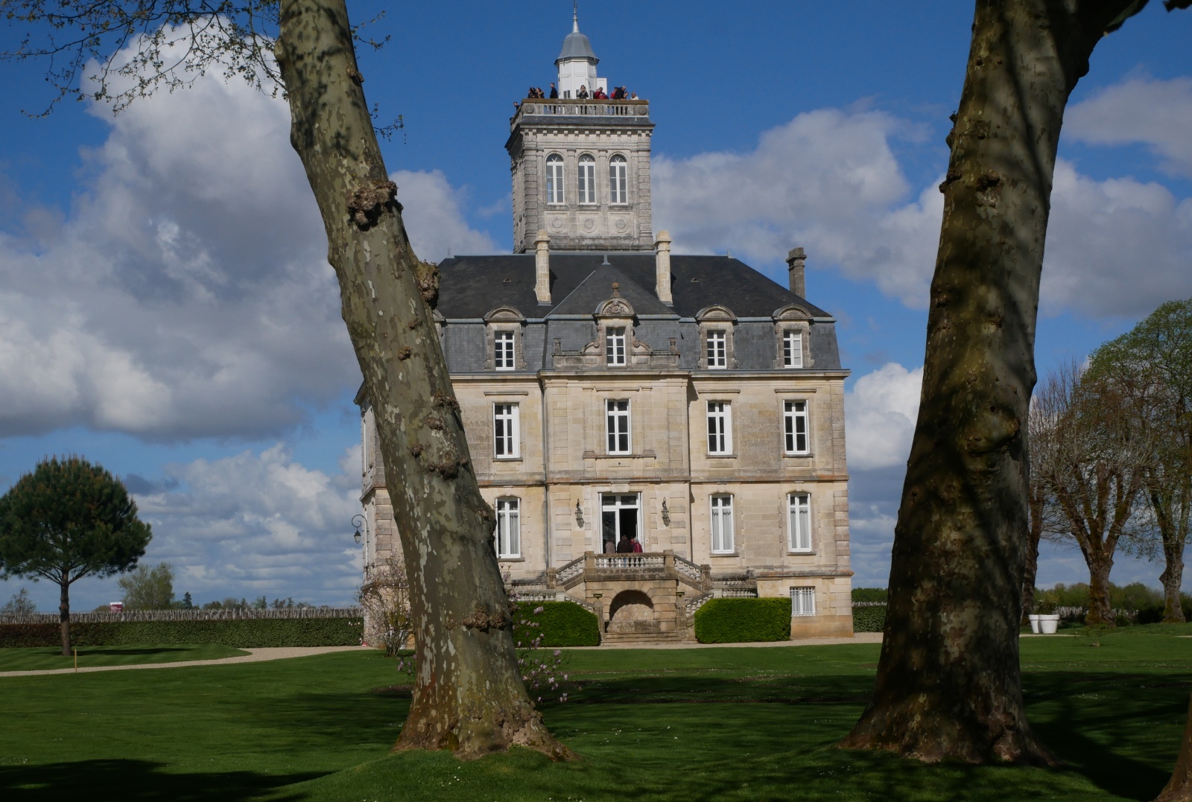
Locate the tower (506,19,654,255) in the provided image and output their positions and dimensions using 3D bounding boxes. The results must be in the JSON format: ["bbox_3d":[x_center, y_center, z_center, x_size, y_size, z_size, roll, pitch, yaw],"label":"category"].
[{"bbox_3d":[-0.922,-13.282,106.621,6.900,13.000,6.600,-1,-5,-9],"label":"tower"}]

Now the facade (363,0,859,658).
[{"bbox_3d":[-0.233,-4.207,102.252,22.950,31.900,17.500,-1,-5,-9],"label":"facade"}]

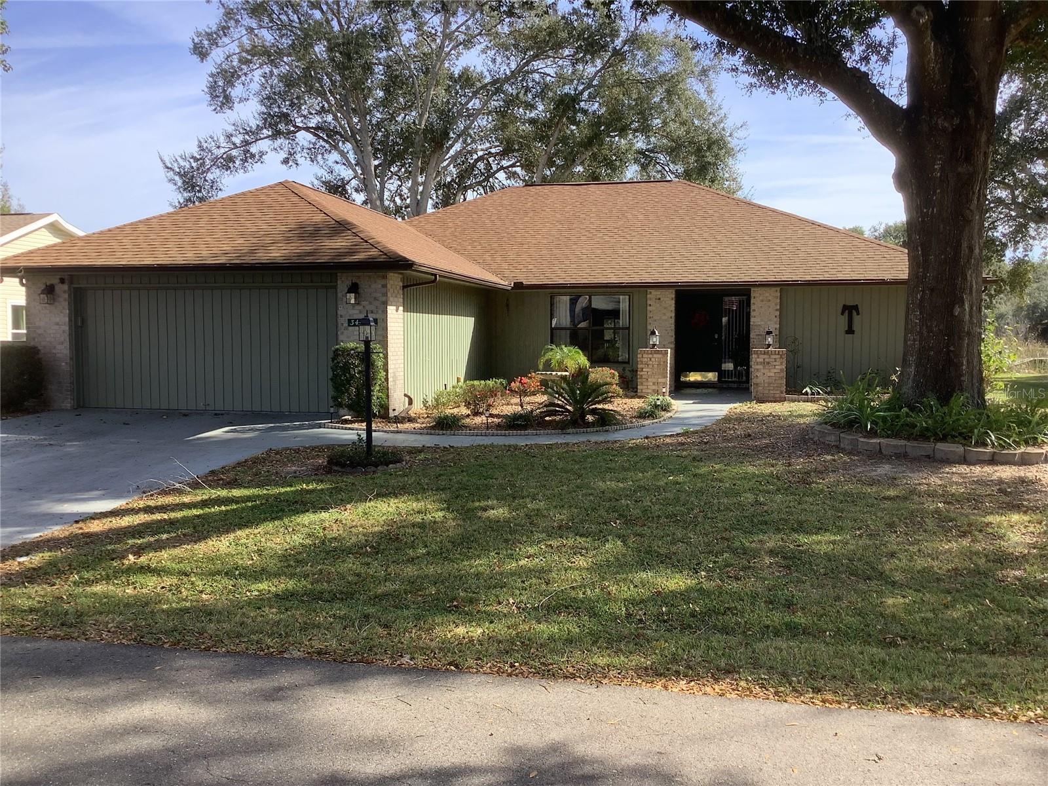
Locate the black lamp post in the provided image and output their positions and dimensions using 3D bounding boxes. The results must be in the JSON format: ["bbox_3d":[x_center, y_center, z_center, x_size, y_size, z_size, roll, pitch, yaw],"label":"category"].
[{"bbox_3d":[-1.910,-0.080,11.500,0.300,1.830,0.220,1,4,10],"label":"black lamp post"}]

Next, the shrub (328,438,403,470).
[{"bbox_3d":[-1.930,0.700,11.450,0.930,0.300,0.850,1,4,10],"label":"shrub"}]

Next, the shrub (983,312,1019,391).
[{"bbox_3d":[10.350,-0.900,20.700,1.200,1.720,1.200,1,4,10],"label":"shrub"}]

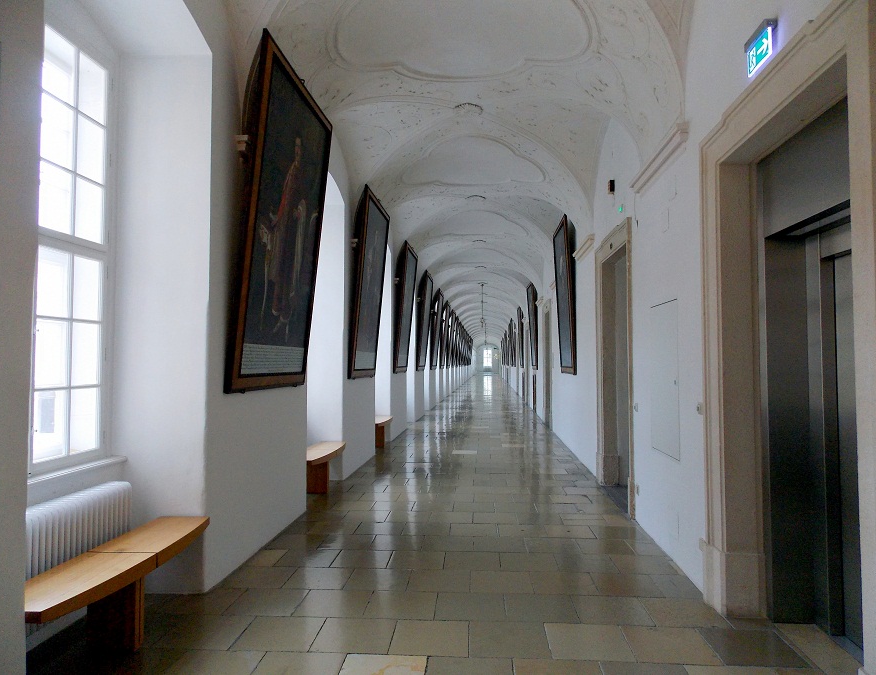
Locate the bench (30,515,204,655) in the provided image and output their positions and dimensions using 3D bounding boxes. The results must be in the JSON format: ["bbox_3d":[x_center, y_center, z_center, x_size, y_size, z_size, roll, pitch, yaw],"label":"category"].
[{"bbox_3d":[-1.607,1.331,3.025,0.385,0.473,1.440,0,-2,5],"label":"bench"}]

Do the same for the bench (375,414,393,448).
[{"bbox_3d":[-1.027,1.634,10.085,0.385,0.470,1.440,0,-2,5],"label":"bench"}]

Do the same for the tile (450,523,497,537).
[{"bbox_3d":[0.312,1.660,5.132,0.411,0.020,0.370,0,-2,5],"label":"tile"}]

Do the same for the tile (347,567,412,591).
[{"bbox_3d":[-0.388,1.613,3.959,0.403,0.020,0.380,0,-2,5],"label":"tile"}]

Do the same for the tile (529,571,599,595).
[{"bbox_3d":[0.835,1.648,3.986,0.407,0.020,0.395,0,-2,4],"label":"tile"}]

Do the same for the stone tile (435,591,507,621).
[{"bbox_3d":[0.200,1.637,3.614,0.417,0.020,0.398,0,-2,4],"label":"stone tile"}]

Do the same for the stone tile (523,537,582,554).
[{"bbox_3d":[0.915,1.676,4.781,0.411,0.020,0.379,0,-2,4],"label":"stone tile"}]

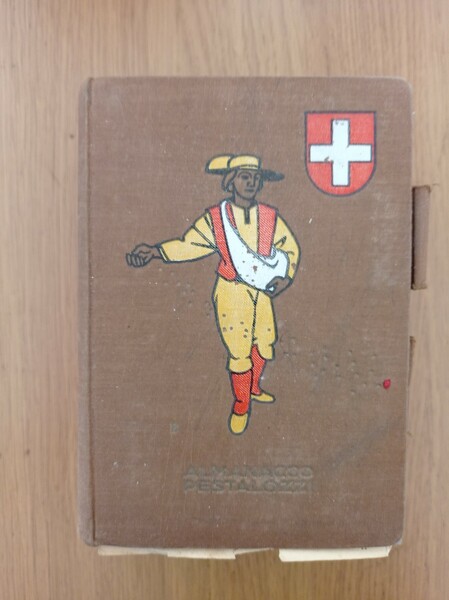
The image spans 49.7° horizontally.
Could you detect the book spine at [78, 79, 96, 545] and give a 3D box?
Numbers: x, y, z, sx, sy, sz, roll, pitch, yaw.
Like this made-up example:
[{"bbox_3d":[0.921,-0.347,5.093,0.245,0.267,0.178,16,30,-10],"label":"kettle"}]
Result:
[{"bbox_3d":[-0.050,0.004,0.180,0.007,0.018,0.166,0,92,0],"label":"book spine"}]

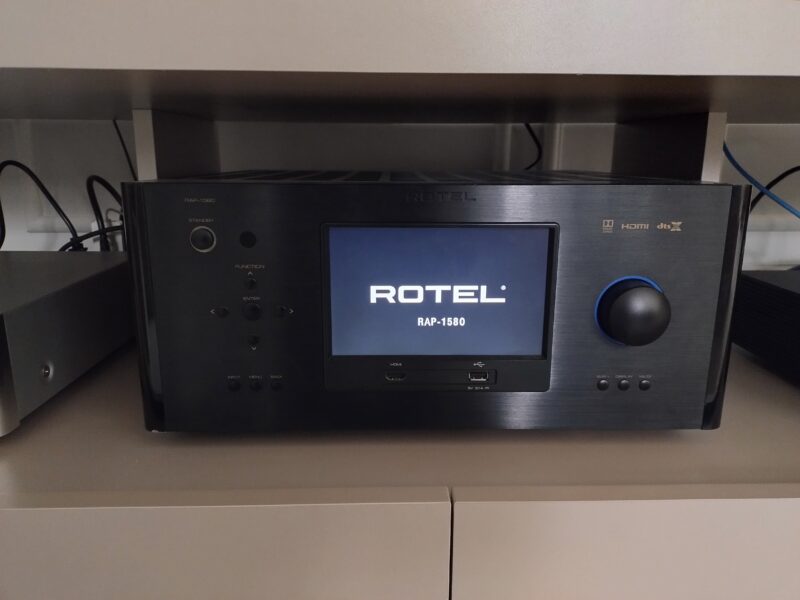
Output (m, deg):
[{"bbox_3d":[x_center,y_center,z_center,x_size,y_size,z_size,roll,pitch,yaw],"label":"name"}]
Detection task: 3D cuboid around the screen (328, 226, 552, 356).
[{"bbox_3d":[0.028,-0.005,0.411,0.154,0.093,0.008,0,12,-1],"label":"screen"}]

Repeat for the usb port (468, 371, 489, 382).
[{"bbox_3d":[0.058,0.056,0.423,0.014,0.008,0.008,0,12,-1],"label":"usb port"}]

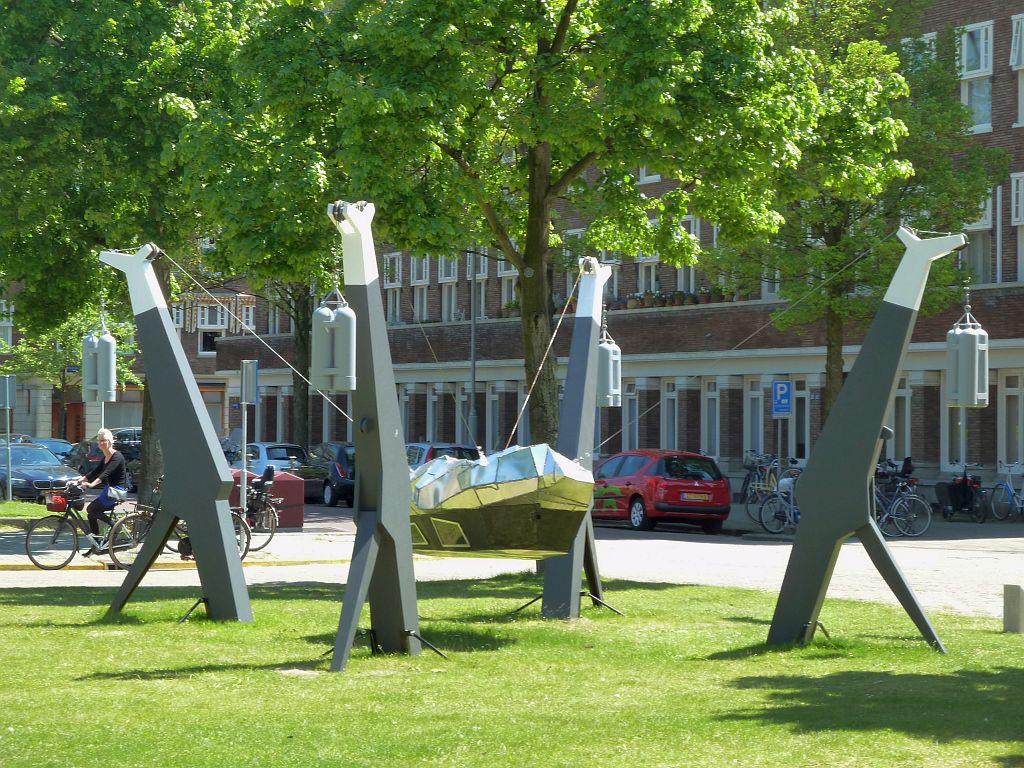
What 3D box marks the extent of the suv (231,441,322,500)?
[{"bbox_3d":[-6.400,2.140,77.300,1.680,1.480,3.800,1,-1,-24],"label":"suv"}]

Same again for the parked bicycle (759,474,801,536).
[{"bbox_3d":[5.050,2.120,55.200,1.750,1.100,0.600,1,-1,-40],"label":"parked bicycle"}]

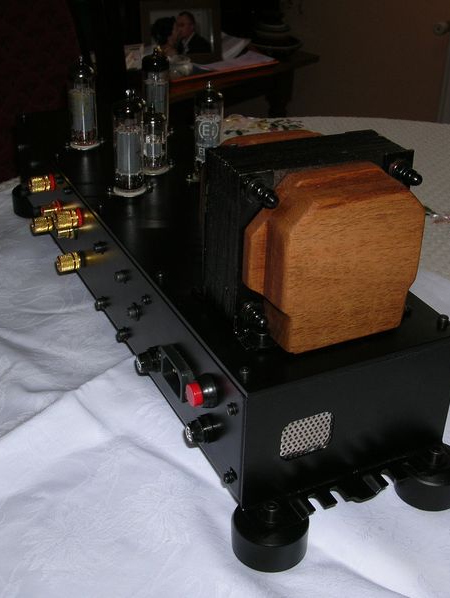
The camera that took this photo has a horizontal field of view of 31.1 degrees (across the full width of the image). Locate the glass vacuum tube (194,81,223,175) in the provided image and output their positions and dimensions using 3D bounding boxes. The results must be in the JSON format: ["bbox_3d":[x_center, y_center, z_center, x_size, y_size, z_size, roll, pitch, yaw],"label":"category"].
[{"bbox_3d":[-0.013,-0.122,0.585,0.021,0.069,0.021,2,29,-1],"label":"glass vacuum tube"}]

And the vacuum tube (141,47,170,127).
[{"bbox_3d":[-0.059,-0.171,0.667,0.021,0.070,0.021,-12,32,-23],"label":"vacuum tube"}]

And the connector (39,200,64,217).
[{"bbox_3d":[-0.136,-0.071,0.630,0.017,0.011,0.011,-12,32,-23],"label":"connector"}]

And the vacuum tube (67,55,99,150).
[{"bbox_3d":[-0.113,-0.158,0.642,0.021,0.070,0.021,-12,32,-23],"label":"vacuum tube"}]

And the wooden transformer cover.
[{"bbox_3d":[0.055,-0.021,0.399,0.091,0.084,0.029,-12,32,-23],"label":"wooden transformer cover"}]

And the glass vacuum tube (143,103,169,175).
[{"bbox_3d":[-0.053,-0.122,0.604,0.021,0.049,0.021,-12,32,-23],"label":"glass vacuum tube"}]

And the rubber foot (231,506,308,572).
[{"bbox_3d":[0.023,0.116,0.403,0.038,0.018,0.038,2,29,-1],"label":"rubber foot"}]

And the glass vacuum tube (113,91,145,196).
[{"bbox_3d":[-0.067,-0.110,0.559,0.021,0.071,0.021,2,29,-1],"label":"glass vacuum tube"}]

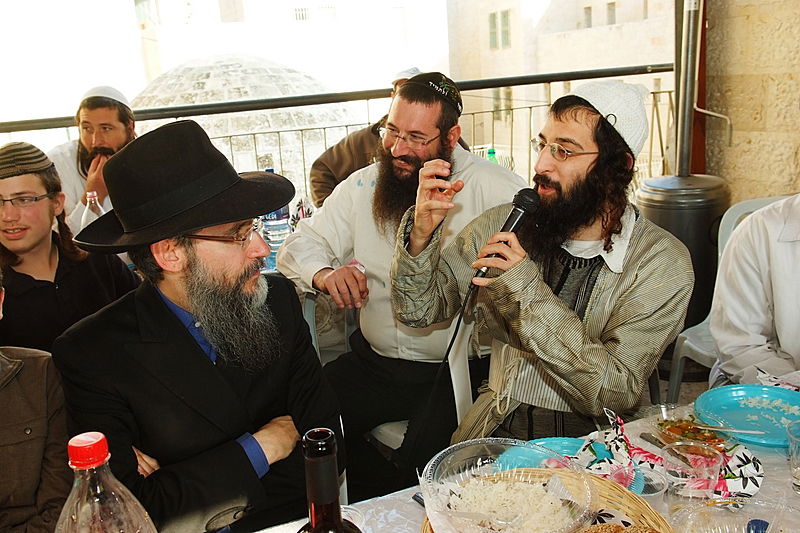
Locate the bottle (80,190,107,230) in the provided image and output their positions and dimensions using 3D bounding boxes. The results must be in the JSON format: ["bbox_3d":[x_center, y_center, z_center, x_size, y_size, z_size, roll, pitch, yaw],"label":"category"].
[{"bbox_3d":[-0.884,-0.057,2.156,0.090,0.335,0.090,-3,13,0],"label":"bottle"}]

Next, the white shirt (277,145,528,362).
[{"bbox_3d":[0.006,-0.030,1.700,0.580,0.500,0.390,2,13,19],"label":"white shirt"}]

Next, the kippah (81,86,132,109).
[{"bbox_3d":[-0.925,-0.531,2.310,0.160,0.070,0.160,-1,6,6],"label":"kippah"}]

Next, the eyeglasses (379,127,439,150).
[{"bbox_3d":[0.049,-0.319,1.770,0.135,0.040,0.140,17,28,31],"label":"eyeglasses"}]

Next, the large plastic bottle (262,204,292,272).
[{"bbox_3d":[-0.455,-0.183,2.656,0.098,0.335,0.098,-3,13,0],"label":"large plastic bottle"}]

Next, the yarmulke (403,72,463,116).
[{"bbox_3d":[0.087,-0.427,1.800,0.160,0.065,0.160,25,-3,30],"label":"yarmulke"}]

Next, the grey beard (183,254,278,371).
[{"bbox_3d":[-0.272,0.075,1.190,0.145,0.195,0.150,-3,13,-5],"label":"grey beard"}]

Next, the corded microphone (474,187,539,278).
[{"bbox_3d":[0.202,-0.065,1.400,0.054,0.195,0.054,40,-10,-32],"label":"corded microphone"}]

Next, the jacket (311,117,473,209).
[{"bbox_3d":[-0.021,-0.257,2.715,0.560,0.600,0.360,-3,13,0],"label":"jacket"}]

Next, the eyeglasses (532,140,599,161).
[{"bbox_3d":[0.368,-0.237,1.470,0.140,0.035,0.135,-8,18,-19],"label":"eyeglasses"}]

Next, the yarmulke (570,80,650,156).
[{"bbox_3d":[0.421,-0.295,1.440,0.095,0.175,0.175,-48,28,-12],"label":"yarmulke"}]

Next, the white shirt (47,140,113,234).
[{"bbox_3d":[-0.901,-0.116,2.363,0.500,0.580,0.360,-5,13,-9],"label":"white shirt"}]

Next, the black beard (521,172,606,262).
[{"bbox_3d":[0.324,-0.102,1.460,0.150,0.180,0.150,-8,18,-19],"label":"black beard"}]

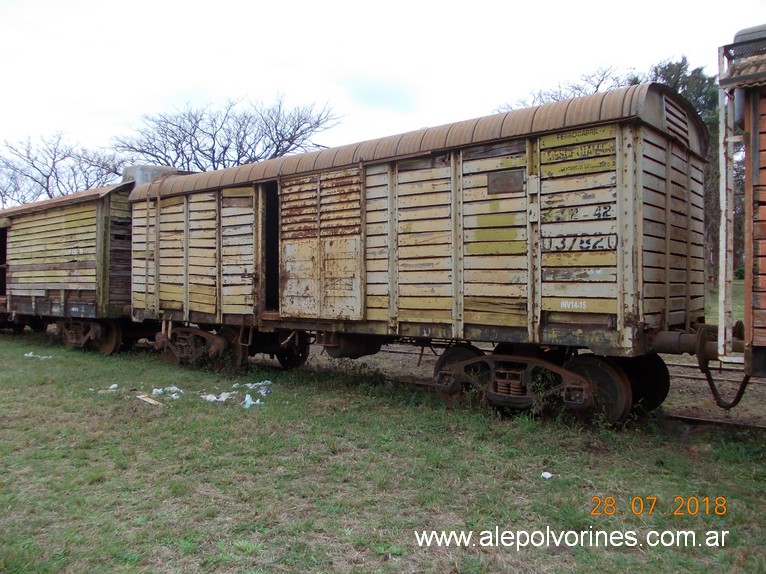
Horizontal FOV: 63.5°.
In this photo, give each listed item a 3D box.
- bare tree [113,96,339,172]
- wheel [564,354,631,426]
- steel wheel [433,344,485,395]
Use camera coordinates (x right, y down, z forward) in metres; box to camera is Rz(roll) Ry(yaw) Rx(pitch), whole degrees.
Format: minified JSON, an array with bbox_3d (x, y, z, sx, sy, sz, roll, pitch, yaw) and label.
[{"bbox_3d":[-7.135,-3.540,27.968,10.216,9.962,9.706,0,1,0],"label":"bare tree"},{"bbox_3d":[2.218,1.173,6.746,0.917,0.917,0.140,0,1,40],"label":"wheel"},{"bbox_3d":[1.013,1.169,7.741,0.917,0.917,0.140,0,1,40],"label":"steel wheel"}]

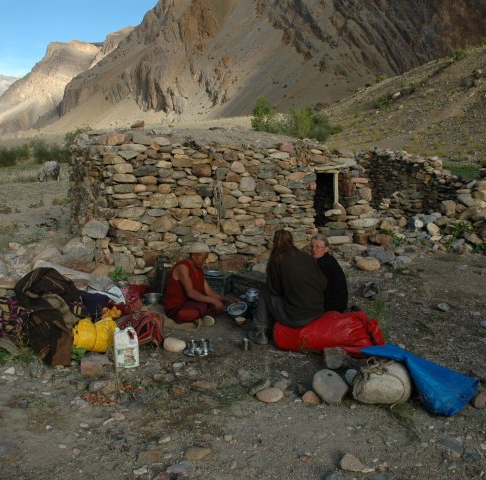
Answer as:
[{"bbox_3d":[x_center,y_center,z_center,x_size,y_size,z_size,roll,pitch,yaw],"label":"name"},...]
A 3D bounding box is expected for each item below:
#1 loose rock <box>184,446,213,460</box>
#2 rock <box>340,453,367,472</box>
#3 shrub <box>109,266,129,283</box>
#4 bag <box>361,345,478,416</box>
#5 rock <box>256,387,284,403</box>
[{"bbox_3d":[-0.234,1.128,2.839,0.135,0.040,0.080,-1,10,-5],"label":"loose rock"},{"bbox_3d":[0.556,1.129,2.741,0.125,0.070,0.095,2,10,12],"label":"rock"},{"bbox_3d":[-1.452,0.406,6.350,0.240,0.180,0.210,-2,10,-13],"label":"shrub"},{"bbox_3d":[1.200,0.924,3.735,0.380,0.220,0.800,-6,10,-34],"label":"bag"},{"bbox_3d":[0.173,0.995,3.466,0.170,0.085,0.120,1,10,3],"label":"rock"}]

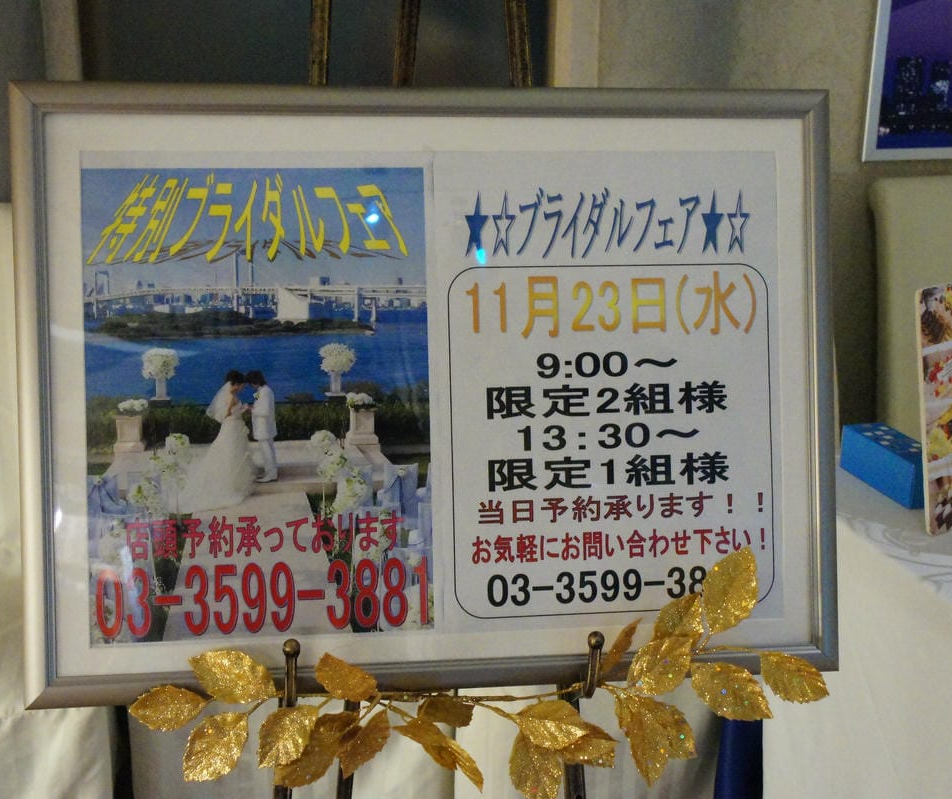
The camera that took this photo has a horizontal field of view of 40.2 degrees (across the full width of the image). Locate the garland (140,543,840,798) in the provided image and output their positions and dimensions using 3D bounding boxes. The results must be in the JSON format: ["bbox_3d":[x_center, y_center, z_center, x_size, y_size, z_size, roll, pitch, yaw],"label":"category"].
[{"bbox_3d":[0.012,0.233,1.072,0.577,0.208,0.110,-1,8,-7],"label":"garland"}]

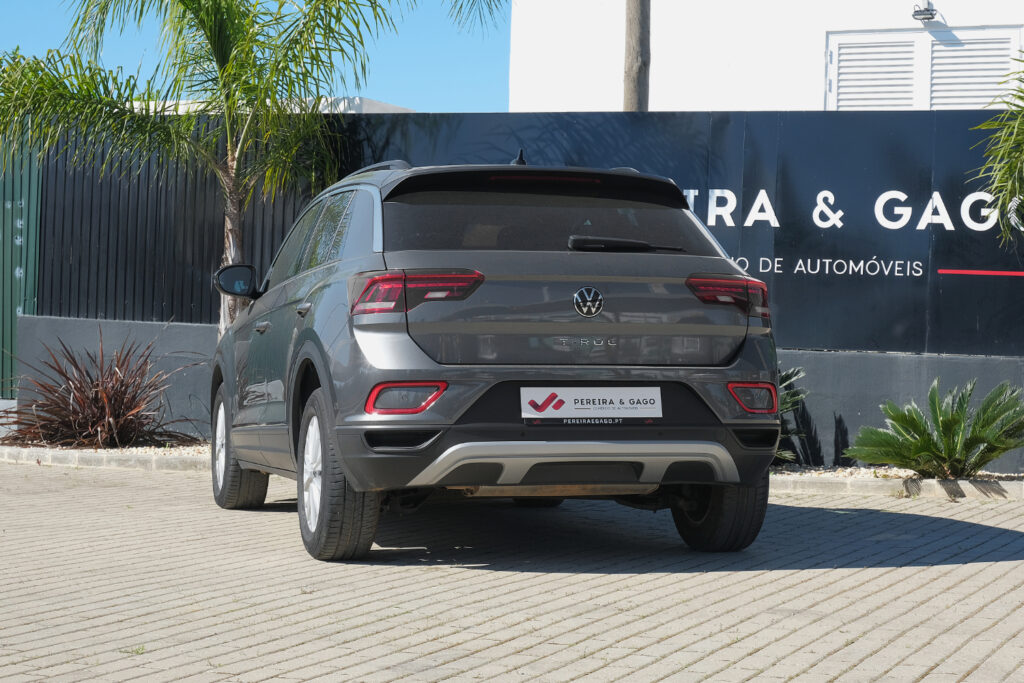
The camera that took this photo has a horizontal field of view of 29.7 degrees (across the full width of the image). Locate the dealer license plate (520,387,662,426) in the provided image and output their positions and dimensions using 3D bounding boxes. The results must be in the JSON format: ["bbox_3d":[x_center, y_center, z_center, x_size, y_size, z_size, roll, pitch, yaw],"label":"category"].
[{"bbox_3d":[0.284,0.228,6.824,0.525,0.135,0.020,0,-9,-16],"label":"dealer license plate"}]

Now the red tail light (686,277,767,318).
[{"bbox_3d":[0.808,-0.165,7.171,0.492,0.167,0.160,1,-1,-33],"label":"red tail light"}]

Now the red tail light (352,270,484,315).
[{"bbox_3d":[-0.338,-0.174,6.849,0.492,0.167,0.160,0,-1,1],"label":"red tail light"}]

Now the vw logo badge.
[{"bbox_3d":[0.274,-0.139,6.872,0.112,0.112,0.016,0,-9,-16],"label":"vw logo badge"}]

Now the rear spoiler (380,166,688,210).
[{"bbox_3d":[0.108,-0.595,7.477,1.220,0.155,0.260,0,-1,-16],"label":"rear spoiler"}]

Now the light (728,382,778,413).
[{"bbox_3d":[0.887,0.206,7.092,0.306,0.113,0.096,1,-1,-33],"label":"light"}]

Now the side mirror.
[{"bbox_3d":[-1.298,-0.283,9.187,0.220,0.165,0.140,0,-1,-16],"label":"side mirror"}]

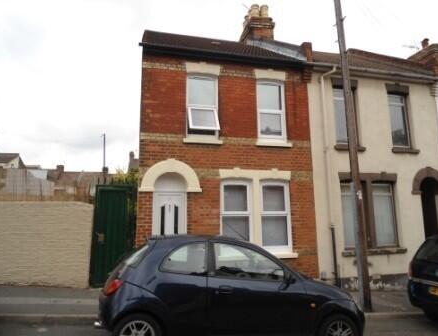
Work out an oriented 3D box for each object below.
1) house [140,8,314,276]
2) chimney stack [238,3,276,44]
[{"bbox_3d":[-0.590,-1.456,12.170,4.360,9.920,8.100,2,-11,-12],"label":"house"},{"bbox_3d":[1.487,-5.395,13.380,0.930,1.820,1.680,2,-11,-12],"label":"chimney stack"}]

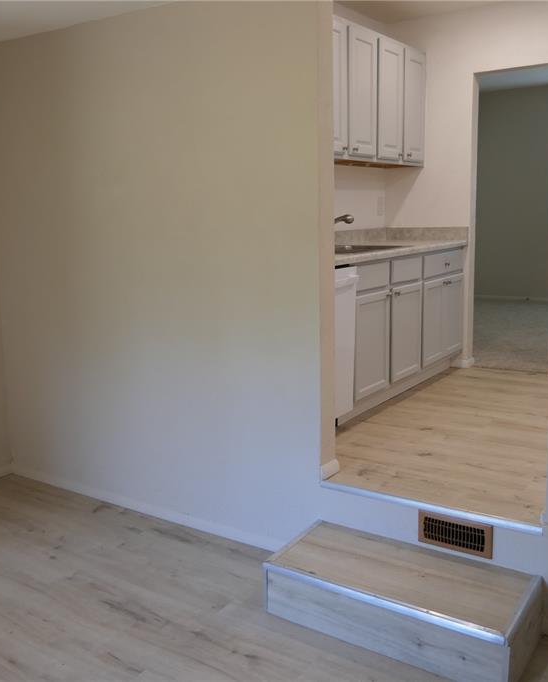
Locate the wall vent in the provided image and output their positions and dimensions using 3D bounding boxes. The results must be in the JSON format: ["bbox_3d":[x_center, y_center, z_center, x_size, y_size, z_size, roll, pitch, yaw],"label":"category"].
[{"bbox_3d":[0.685,0.737,2.598,0.288,0.132,0.015,6,12,34],"label":"wall vent"}]

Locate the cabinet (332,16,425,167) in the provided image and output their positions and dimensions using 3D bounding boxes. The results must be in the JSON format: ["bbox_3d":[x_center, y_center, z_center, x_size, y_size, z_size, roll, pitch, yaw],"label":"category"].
[{"bbox_3d":[0.539,-1.525,4.350,0.310,0.767,1.500,6,12,34],"label":"cabinet"}]

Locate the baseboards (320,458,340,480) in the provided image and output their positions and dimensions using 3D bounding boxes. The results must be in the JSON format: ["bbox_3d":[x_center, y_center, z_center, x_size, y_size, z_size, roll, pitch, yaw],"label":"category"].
[{"bbox_3d":[0.243,0.555,2.970,0.015,0.070,0.150,6,12,34],"label":"baseboards"}]

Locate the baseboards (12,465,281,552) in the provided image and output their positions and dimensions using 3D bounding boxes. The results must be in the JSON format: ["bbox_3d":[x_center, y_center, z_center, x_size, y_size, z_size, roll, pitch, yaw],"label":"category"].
[{"bbox_3d":[-0.744,0.872,3.604,2.030,0.065,0.014,6,12,34],"label":"baseboards"}]

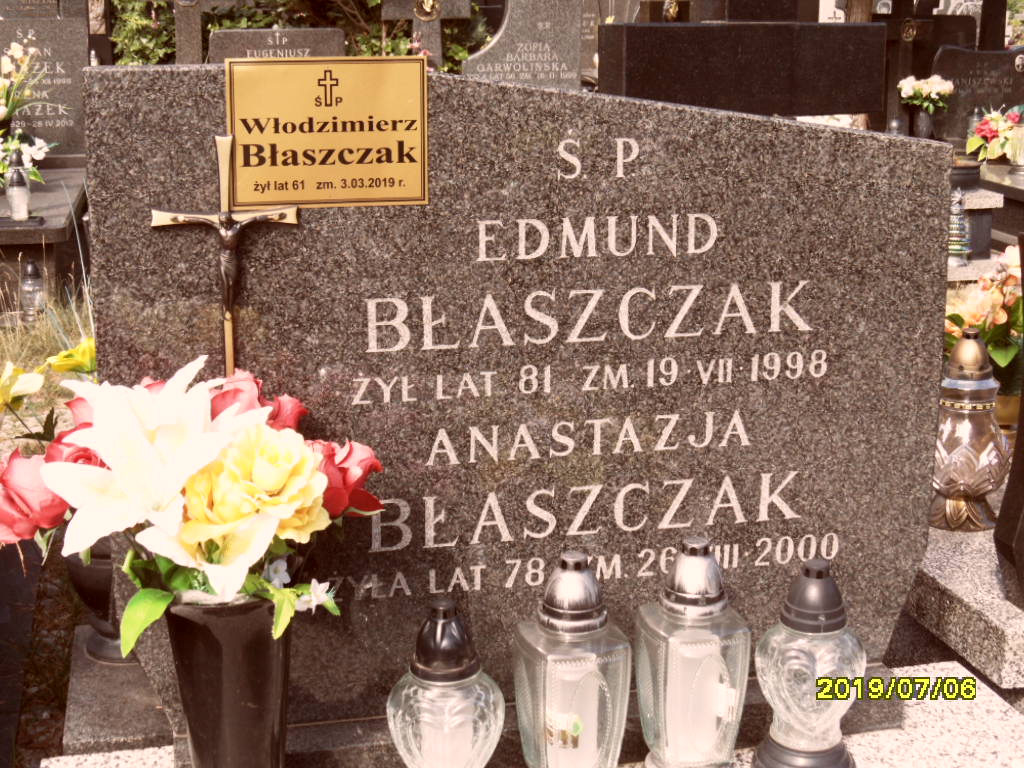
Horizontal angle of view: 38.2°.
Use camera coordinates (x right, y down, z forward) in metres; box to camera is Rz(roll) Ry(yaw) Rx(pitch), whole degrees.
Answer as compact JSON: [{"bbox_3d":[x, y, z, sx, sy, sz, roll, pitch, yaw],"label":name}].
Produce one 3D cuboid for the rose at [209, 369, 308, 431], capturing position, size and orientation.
[{"bbox_3d":[-0.251,0.018,1.450,0.092,0.070,0.070,-2,14,-8],"label":"rose"}]

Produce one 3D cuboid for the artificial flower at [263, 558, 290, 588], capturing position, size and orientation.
[{"bbox_3d":[-0.234,0.188,1.470,0.028,0.030,0.018,-1,14,-6],"label":"artificial flower"}]

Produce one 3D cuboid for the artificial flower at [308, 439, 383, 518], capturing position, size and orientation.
[{"bbox_3d":[-0.166,0.093,1.460,0.078,0.080,0.075,-4,15,-17],"label":"artificial flower"}]

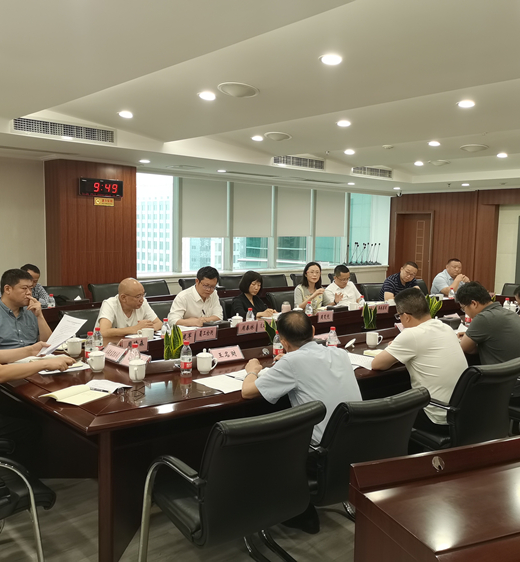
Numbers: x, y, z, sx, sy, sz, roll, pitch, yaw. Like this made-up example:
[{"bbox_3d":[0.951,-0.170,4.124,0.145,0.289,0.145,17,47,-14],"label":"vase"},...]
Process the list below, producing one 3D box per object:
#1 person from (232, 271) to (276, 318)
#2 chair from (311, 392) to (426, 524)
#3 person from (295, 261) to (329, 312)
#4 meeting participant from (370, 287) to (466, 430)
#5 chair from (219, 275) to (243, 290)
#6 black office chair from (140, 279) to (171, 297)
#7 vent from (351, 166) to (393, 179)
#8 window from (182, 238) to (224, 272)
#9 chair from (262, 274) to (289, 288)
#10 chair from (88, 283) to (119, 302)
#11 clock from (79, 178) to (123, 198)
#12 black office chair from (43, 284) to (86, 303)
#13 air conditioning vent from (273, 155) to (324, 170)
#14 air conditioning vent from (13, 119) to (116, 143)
[{"bbox_3d":[-0.090,0.502,5.813,0.780,1.200,0.500,6,7,44],"label":"person"},{"bbox_3d":[0.367,0.916,2.720,0.570,0.920,0.620,-2,6,-34],"label":"chair"},{"bbox_3d":[0.578,0.412,6.508,0.500,1.230,0.750,-3,6,-37],"label":"person"},{"bbox_3d":[0.961,0.669,3.727,0.580,1.260,0.900,-3,6,-37],"label":"meeting participant"},{"bbox_3d":[-0.247,0.397,8.637,0.600,0.880,0.650,-4,6,-42],"label":"chair"},{"bbox_3d":[-1.176,0.470,7.621,0.620,0.920,0.570,4,6,34],"label":"black office chair"},{"bbox_3d":[1.786,-1.718,9.333,1.080,0.145,0.070,-4,6,-43],"label":"vent"},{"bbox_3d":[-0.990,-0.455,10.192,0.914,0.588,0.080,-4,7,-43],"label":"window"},{"bbox_3d":[0.436,0.358,9.222,0.600,0.880,0.650,-4,6,-42],"label":"chair"},{"bbox_3d":[-1.818,0.486,7.265,0.640,0.900,0.600,5,6,41],"label":"chair"},{"bbox_3d":[-2.052,-1.211,7.622,0.610,0.220,0.050,-4,6,-43],"label":"clock"},{"bbox_3d":[-2.212,0.513,6.870,0.600,0.900,0.640,-3,6,-39],"label":"black office chair"},{"bbox_3d":[0.542,-1.645,8.169,1.100,0.150,0.070,-4,6,-43],"label":"air conditioning vent"},{"bbox_3d":[-1.961,-1.530,5.970,1.120,0.165,0.050,-4,6,-42],"label":"air conditioning vent"}]

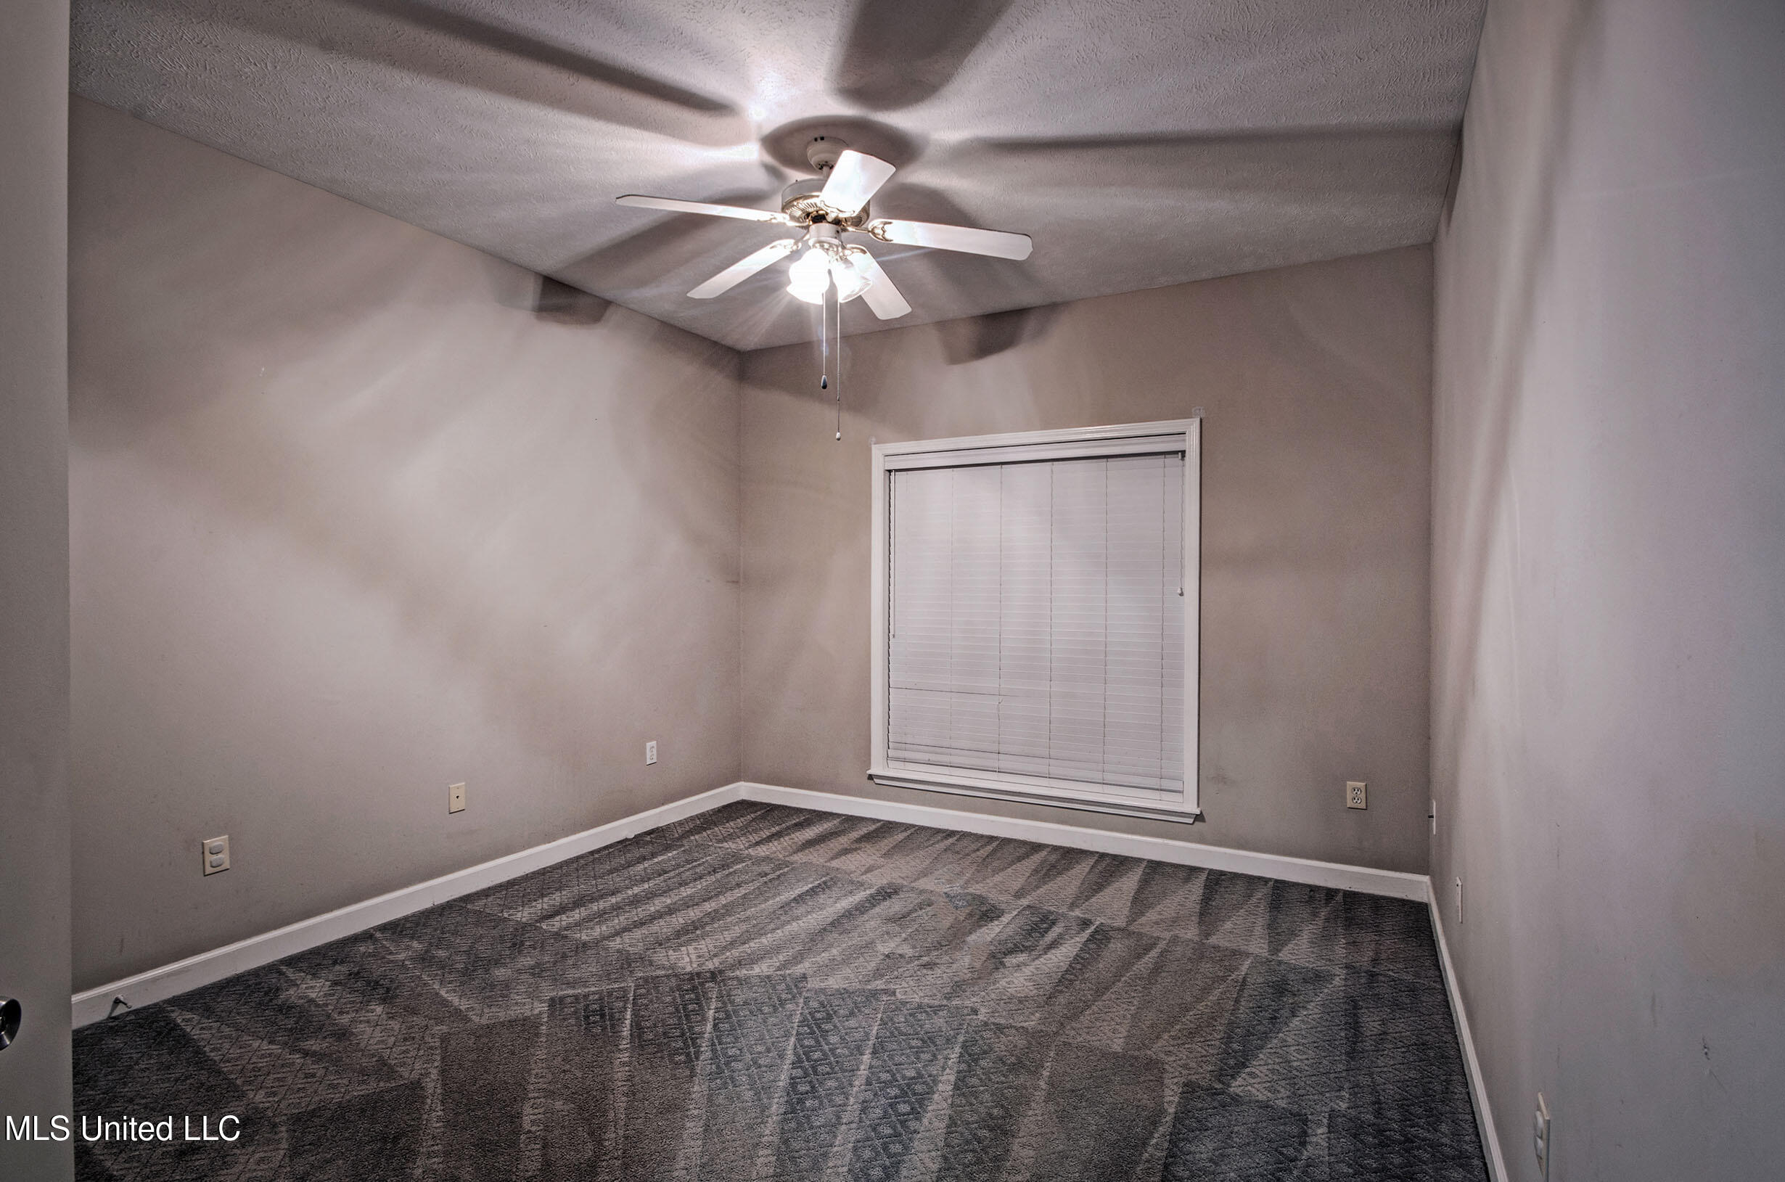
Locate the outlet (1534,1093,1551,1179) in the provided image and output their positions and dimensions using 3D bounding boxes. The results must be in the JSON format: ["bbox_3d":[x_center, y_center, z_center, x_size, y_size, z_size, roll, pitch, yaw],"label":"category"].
[{"bbox_3d":[1.052,0.893,1.207,0.016,0.114,0.072,0,0,32],"label":"outlet"}]

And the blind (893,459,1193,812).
[{"bbox_3d":[0.696,0.160,3.856,1.570,1.680,0.050,0,0,25],"label":"blind"}]

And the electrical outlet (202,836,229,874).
[{"bbox_3d":[-2.234,0.879,2.458,0.014,0.114,0.070,0,0,32],"label":"electrical outlet"}]

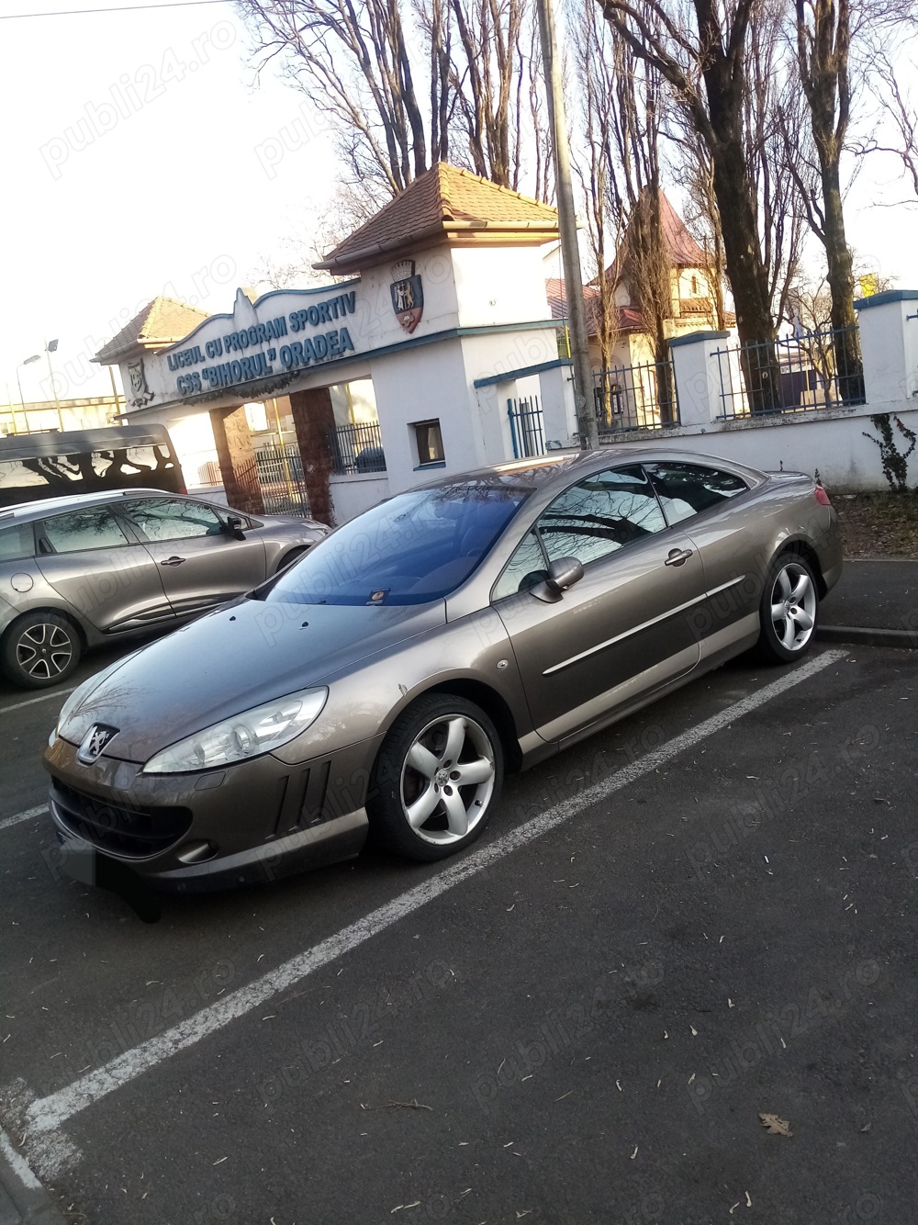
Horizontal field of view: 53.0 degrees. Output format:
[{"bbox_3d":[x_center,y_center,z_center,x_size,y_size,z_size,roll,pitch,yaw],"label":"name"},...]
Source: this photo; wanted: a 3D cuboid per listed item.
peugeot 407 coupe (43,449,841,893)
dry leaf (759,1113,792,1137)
[{"bbox_3d":[0.290,-0.061,5.060,4.815,1.400,1.890,-19,14,-40],"label":"peugeot 407 coupe"},{"bbox_3d":[0.714,1.156,2.073,0.063,0.018,0.090,-15,13,-29],"label":"dry leaf"}]

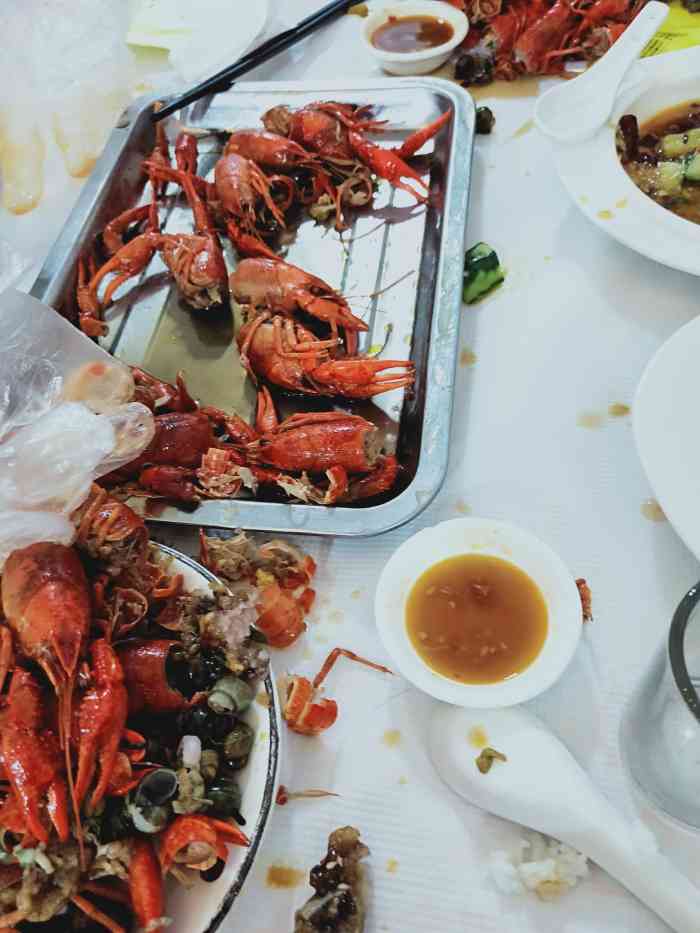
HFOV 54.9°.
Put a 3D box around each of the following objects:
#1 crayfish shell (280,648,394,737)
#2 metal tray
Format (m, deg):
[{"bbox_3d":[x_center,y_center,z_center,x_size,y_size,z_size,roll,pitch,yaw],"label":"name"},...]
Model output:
[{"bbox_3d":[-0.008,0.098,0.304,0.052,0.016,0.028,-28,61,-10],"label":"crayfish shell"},{"bbox_3d":[-0.063,-0.126,0.434,0.268,0.028,0.372,4,60,9],"label":"metal tray"}]

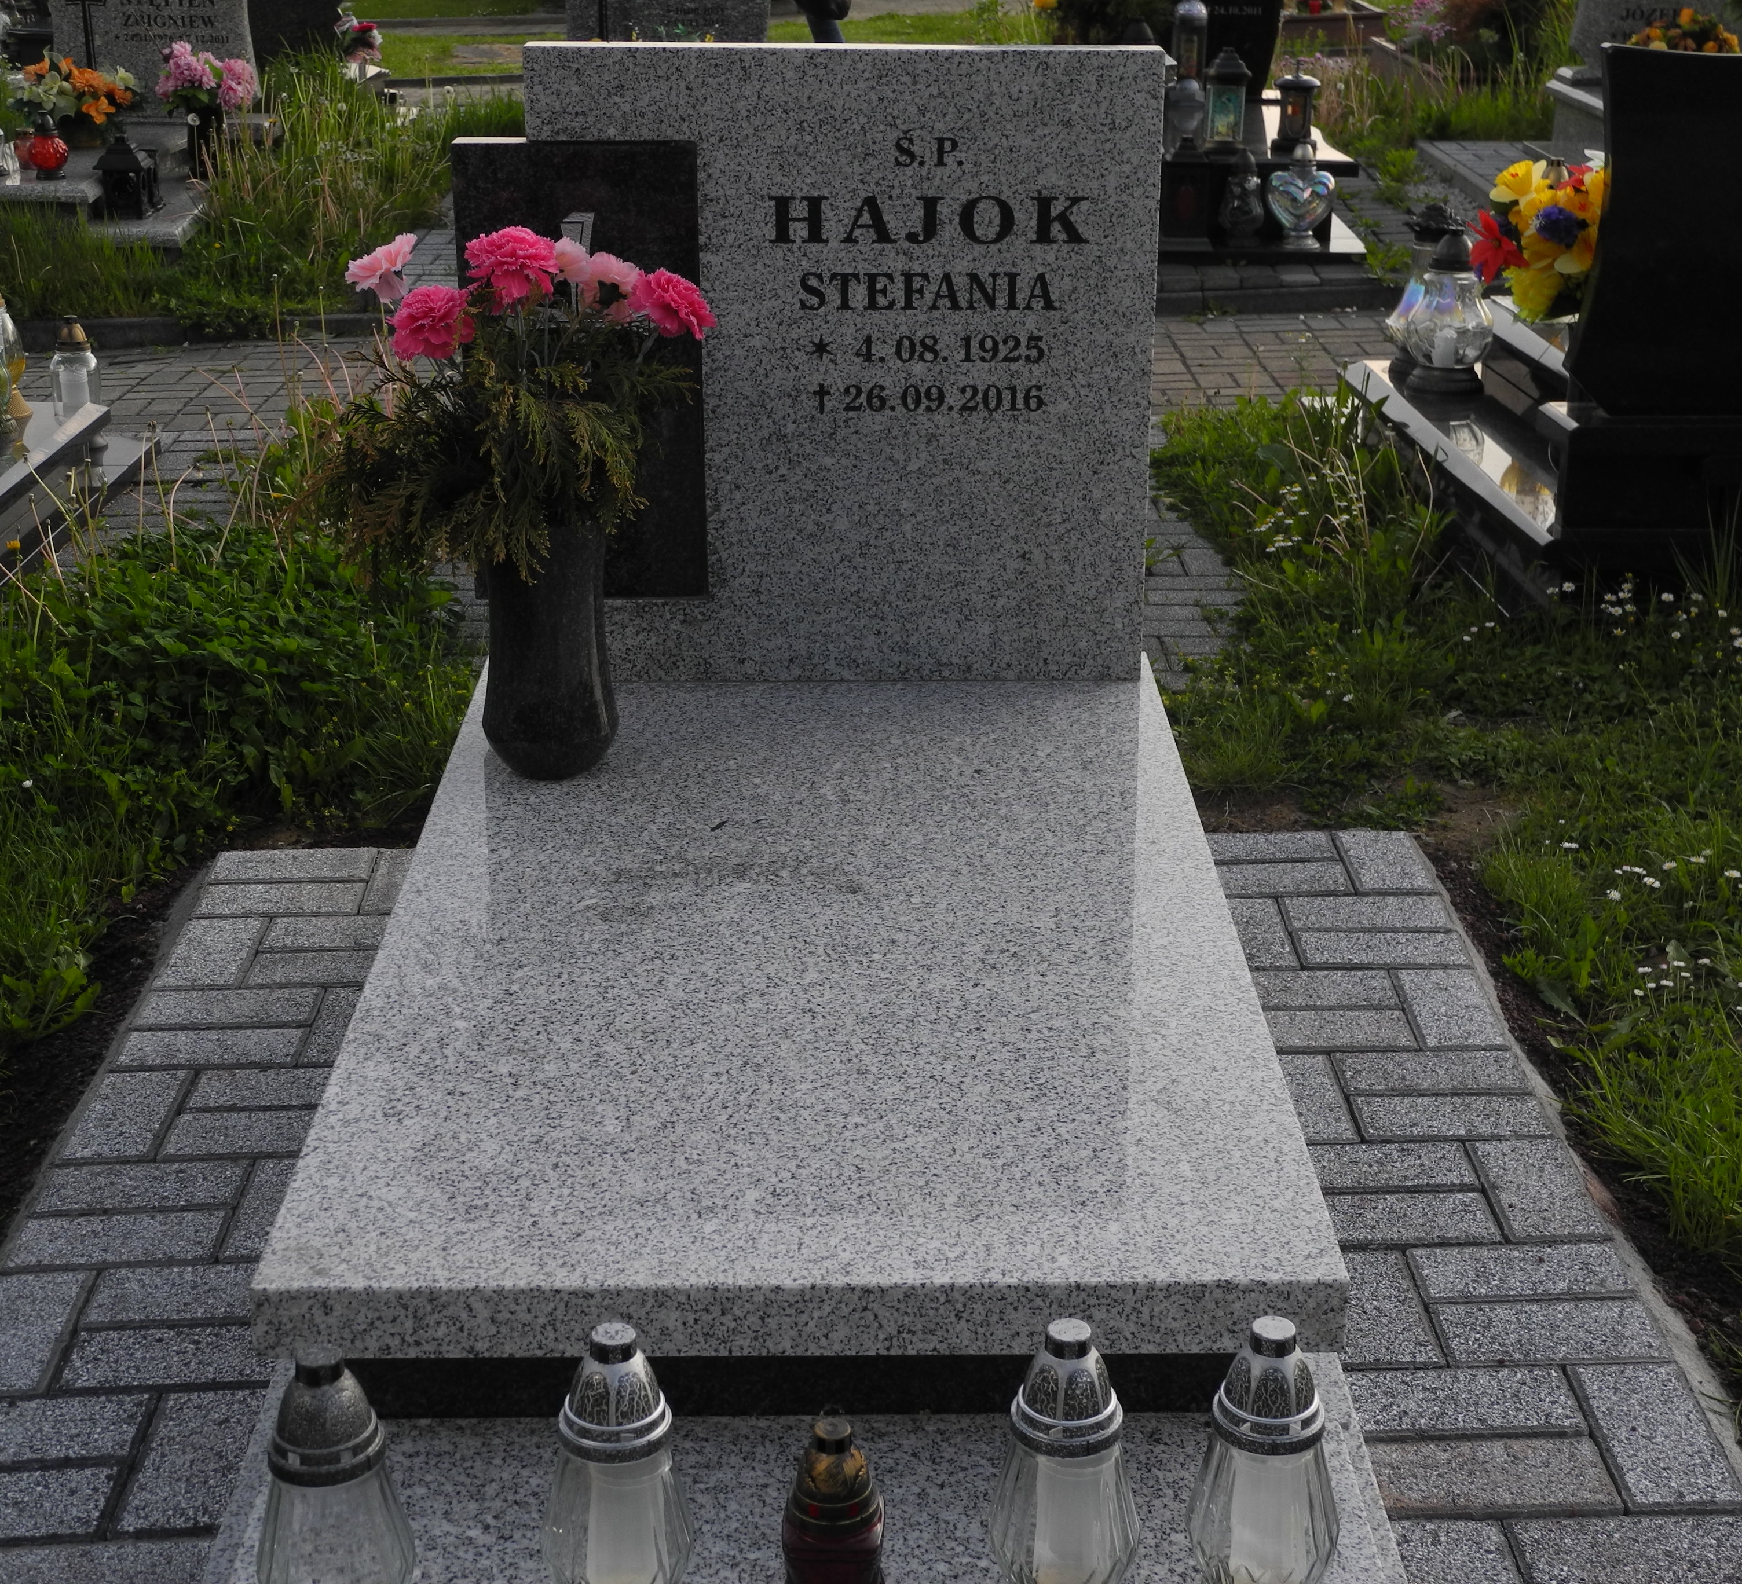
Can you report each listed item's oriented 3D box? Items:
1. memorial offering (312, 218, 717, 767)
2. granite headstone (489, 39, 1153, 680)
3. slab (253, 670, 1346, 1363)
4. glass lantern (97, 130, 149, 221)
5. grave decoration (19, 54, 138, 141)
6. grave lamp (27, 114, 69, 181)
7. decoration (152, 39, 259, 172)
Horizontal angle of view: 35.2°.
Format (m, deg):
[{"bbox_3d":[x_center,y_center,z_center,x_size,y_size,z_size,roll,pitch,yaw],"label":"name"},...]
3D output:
[{"bbox_3d":[-0.380,-0.298,2.892,0.415,0.585,0.340,-1,21,0],"label":"memorial offering"},{"bbox_3d":[-0.049,-0.483,3.160,0.739,0.730,0.105,0,21,-1],"label":"granite headstone"},{"bbox_3d":[-0.058,0.127,2.696,0.802,0.061,1.435,0,22,-1],"label":"slab"},{"bbox_3d":[-2.502,-2.069,9.190,0.155,0.270,0.155,0,21,0],"label":"glass lantern"},{"bbox_3d":[-2.878,-2.521,9.986,0.430,0.331,0.360,0,21,0],"label":"grave decoration"},{"bbox_3d":[-2.773,-2.182,9.257,0.125,0.216,0.125,0,21,0],"label":"grave lamp"},{"bbox_3d":[-2.408,-2.468,9.940,0.360,0.479,0.320,0,21,0],"label":"decoration"}]

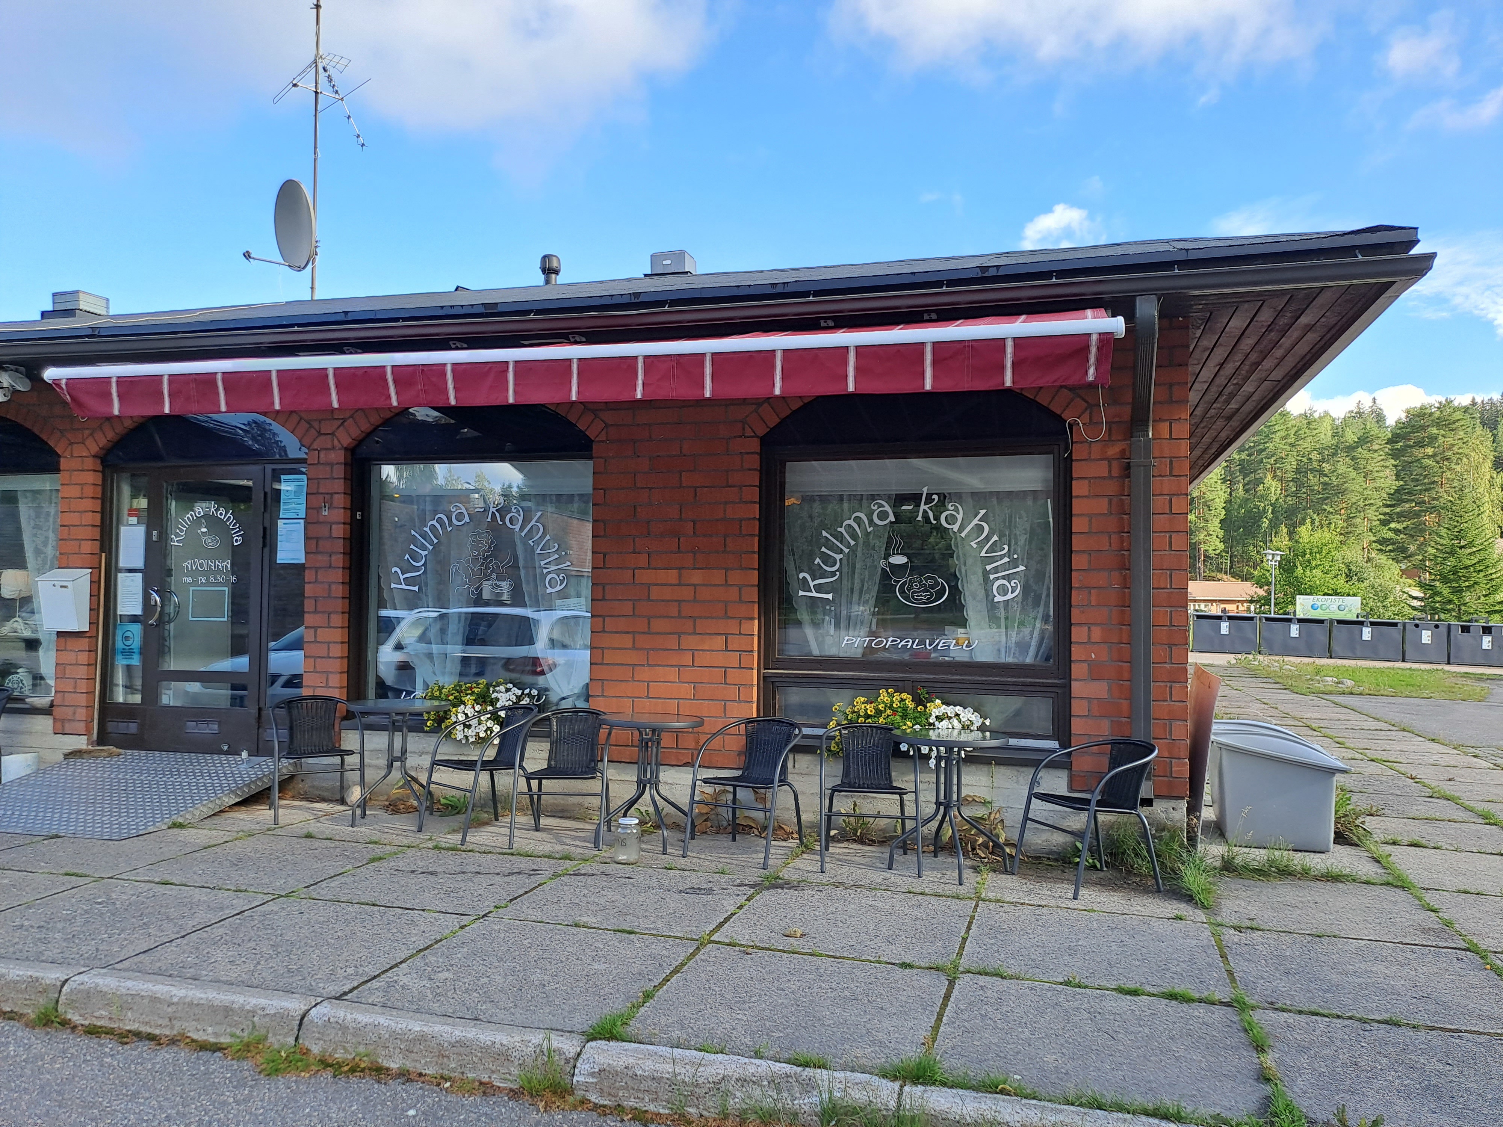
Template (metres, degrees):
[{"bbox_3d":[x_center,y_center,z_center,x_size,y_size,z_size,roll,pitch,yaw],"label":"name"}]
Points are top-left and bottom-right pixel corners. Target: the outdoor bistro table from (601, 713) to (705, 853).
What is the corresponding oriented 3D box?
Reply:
[{"bbox_3d":[-0.570,1.242,6.148,0.610,0.700,0.610,1,-2,0],"label":"outdoor bistro table"}]

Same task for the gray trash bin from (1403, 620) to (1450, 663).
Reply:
[{"bbox_3d":[20.199,2.371,32.695,1.100,1.180,1.450,0,-1,23],"label":"gray trash bin"}]

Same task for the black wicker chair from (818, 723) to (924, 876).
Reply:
[{"bbox_3d":[0.638,1.240,5.806,0.540,0.706,0.570,0,-2,6],"label":"black wicker chair"}]

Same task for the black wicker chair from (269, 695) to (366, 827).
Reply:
[{"bbox_3d":[-2.753,1.212,6.847,0.540,0.730,0.560,1,-1,-30],"label":"black wicker chair"}]

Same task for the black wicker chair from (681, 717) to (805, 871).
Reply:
[{"bbox_3d":[-0.006,1.238,5.991,0.540,0.706,0.570,0,-2,29],"label":"black wicker chair"}]

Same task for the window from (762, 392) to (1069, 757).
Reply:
[{"bbox_3d":[0.951,0.033,6.522,1.840,2.200,0.120,0,-2,16],"label":"window"}]

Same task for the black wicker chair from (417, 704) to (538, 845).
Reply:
[{"bbox_3d":[-1.599,1.221,6.424,0.540,0.730,0.560,-1,-2,44],"label":"black wicker chair"}]

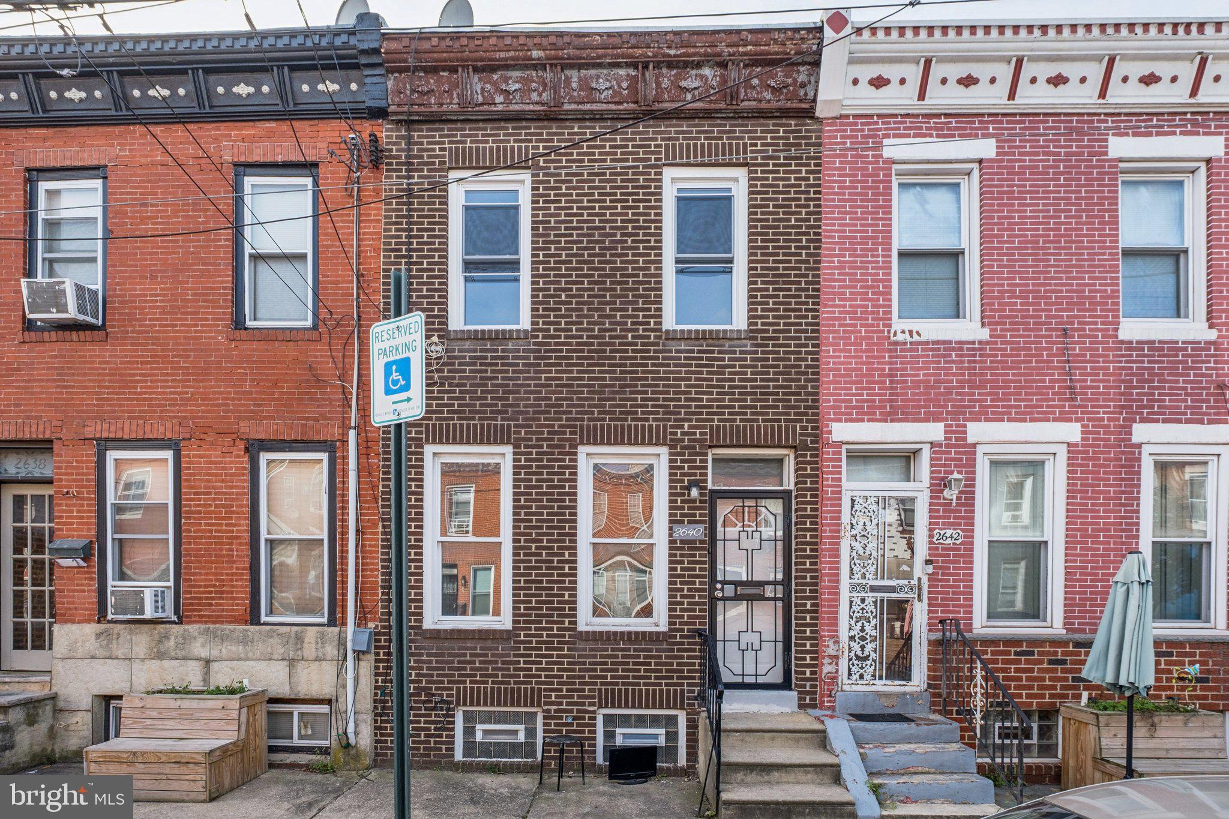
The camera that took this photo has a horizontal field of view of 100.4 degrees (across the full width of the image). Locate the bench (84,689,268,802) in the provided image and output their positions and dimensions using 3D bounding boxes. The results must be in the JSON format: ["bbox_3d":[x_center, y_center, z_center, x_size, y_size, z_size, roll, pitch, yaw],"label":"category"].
[{"bbox_3d":[-4.020,3.120,4.760,1.120,0.800,0.820,0,-5,0],"label":"bench"}]

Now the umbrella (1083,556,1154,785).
[{"bbox_3d":[4.000,2.230,4.050,0.470,2.220,0.470,0,0,0],"label":"umbrella"}]

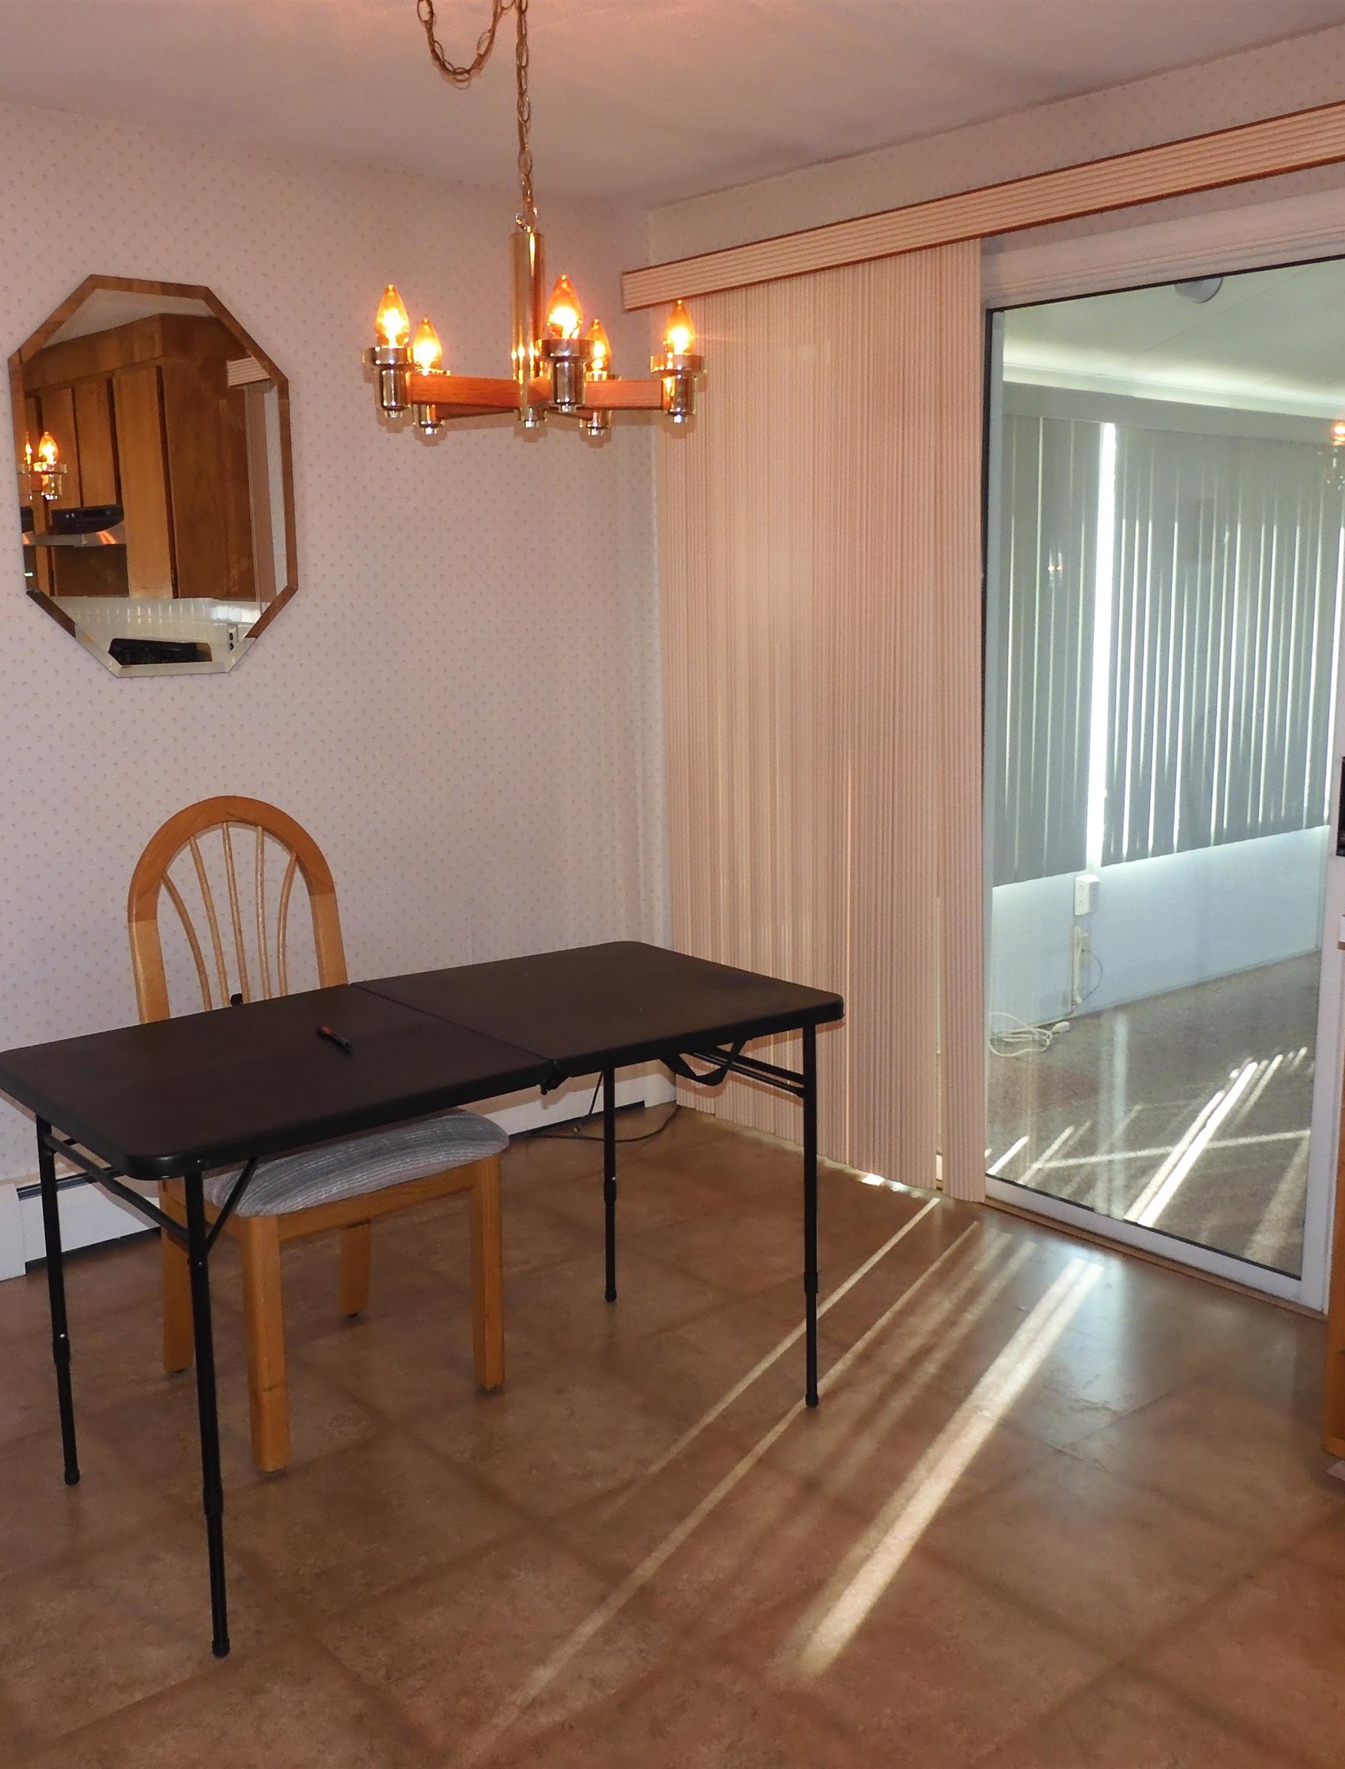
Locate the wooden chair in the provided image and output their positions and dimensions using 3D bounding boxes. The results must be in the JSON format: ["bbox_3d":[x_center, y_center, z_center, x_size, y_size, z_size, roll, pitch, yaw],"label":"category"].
[{"bbox_3d":[-0.634,0.380,2.847,0.475,1.032,0.540,-9,13,-38],"label":"wooden chair"}]

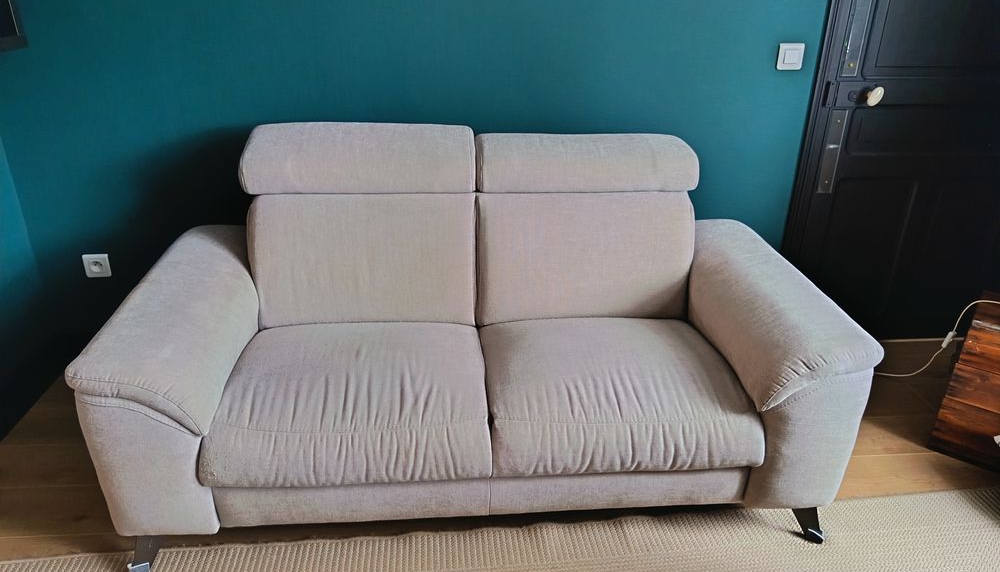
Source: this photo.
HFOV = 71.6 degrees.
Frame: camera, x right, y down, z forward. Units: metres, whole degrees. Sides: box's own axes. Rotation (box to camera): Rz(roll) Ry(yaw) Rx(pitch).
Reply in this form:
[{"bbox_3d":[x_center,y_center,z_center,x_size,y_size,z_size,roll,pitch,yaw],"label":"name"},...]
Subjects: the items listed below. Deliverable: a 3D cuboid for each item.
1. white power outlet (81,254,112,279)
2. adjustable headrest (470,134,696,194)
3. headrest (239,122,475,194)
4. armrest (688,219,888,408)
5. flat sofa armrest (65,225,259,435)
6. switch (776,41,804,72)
[{"bbox_3d":[-1.367,-0.068,2.357,0.082,0.082,0.013,-1,23,-5],"label":"white power outlet"},{"bbox_3d":[0.239,-0.350,1.957,0.610,0.165,0.170,-1,11,-5],"label":"adjustable headrest"},{"bbox_3d":[-0.378,-0.349,1.889,0.612,0.185,0.165,-1,13,-5],"label":"headrest"},{"bbox_3d":[0.687,0.060,1.902,0.260,0.195,0.820,-1,27,-5],"label":"armrest"},{"bbox_3d":[-0.780,0.084,1.780,0.260,0.195,0.820,-1,27,-5],"label":"flat sofa armrest"},{"bbox_3d":[0.958,-0.753,2.282,0.082,0.082,0.013,-1,23,-5],"label":"switch"}]

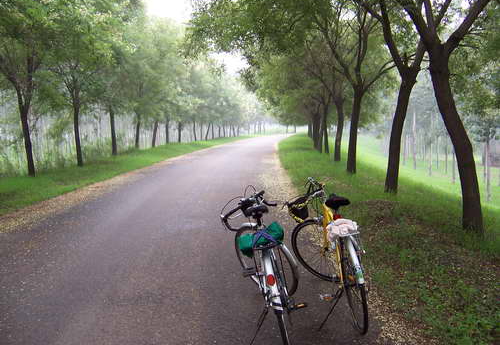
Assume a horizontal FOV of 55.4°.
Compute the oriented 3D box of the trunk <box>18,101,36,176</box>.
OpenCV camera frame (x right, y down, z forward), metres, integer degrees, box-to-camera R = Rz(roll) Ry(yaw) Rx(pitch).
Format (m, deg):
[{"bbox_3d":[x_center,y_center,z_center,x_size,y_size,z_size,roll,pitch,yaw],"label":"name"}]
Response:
[{"bbox_3d":[-6.578,-0.989,14.092,0.460,2.198,0.320,0,6,0],"label":"trunk"}]

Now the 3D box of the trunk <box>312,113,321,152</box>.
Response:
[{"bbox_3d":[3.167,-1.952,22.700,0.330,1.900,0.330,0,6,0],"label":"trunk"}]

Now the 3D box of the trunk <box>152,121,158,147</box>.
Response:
[{"bbox_3d":[-5.831,-2.404,29.416,0.330,1.722,0.280,0,6,0],"label":"trunk"}]

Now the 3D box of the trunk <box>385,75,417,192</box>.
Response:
[{"bbox_3d":[3.338,-0.844,10.574,0.620,2.576,0.420,0,6,0],"label":"trunk"}]

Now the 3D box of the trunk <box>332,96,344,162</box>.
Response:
[{"bbox_3d":[3.725,-1.843,20.064,0.460,2.766,0.350,0,6,0],"label":"trunk"}]

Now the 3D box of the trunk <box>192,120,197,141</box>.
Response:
[{"bbox_3d":[-4.308,-3.260,37.000,0.280,1.710,0.280,0,6,0],"label":"trunk"}]

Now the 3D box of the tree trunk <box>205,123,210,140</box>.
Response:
[{"bbox_3d":[-3.872,-3.711,43.427,0.450,1.498,0.380,0,6,0],"label":"tree trunk"}]

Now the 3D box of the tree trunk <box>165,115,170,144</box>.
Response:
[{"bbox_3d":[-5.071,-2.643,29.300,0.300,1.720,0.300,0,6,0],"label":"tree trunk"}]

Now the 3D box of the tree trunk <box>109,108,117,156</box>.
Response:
[{"bbox_3d":[-5.682,-1.694,19.700,0.290,1.980,0.290,0,6,0],"label":"tree trunk"}]

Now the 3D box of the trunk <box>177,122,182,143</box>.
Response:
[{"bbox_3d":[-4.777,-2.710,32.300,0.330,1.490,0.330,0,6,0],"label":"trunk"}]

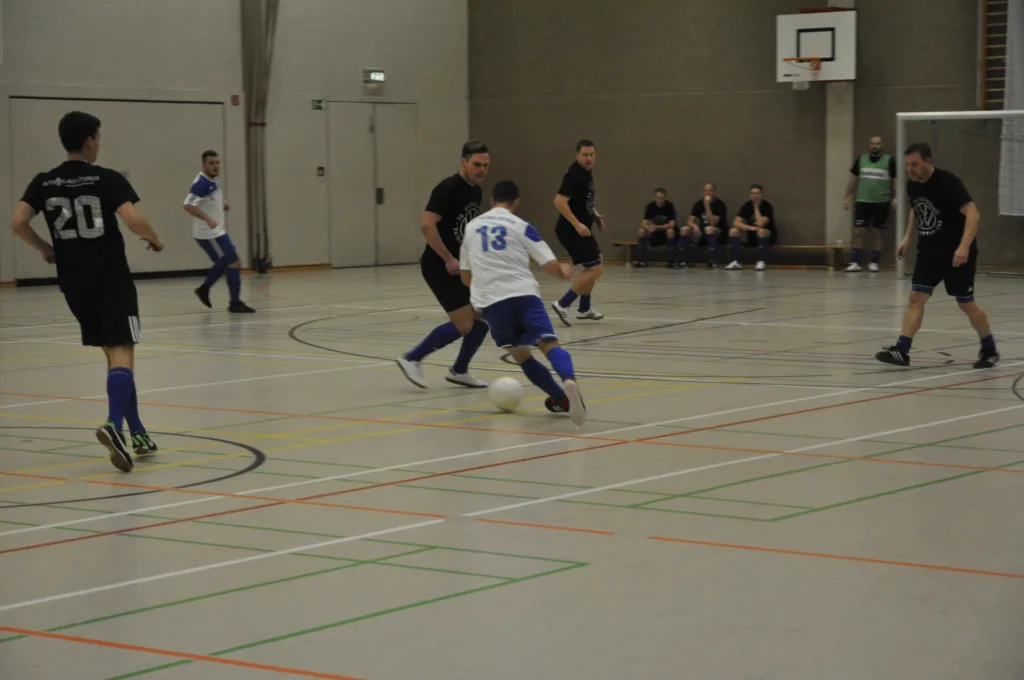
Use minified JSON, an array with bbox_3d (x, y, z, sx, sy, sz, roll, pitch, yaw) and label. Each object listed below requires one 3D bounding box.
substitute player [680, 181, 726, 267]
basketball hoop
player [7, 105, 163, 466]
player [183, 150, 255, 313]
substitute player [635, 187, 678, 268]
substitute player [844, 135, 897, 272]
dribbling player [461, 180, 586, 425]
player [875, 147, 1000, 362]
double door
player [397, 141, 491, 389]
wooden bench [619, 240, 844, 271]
[{"bbox_3d":[2.727,-1.624,35.200,0.580,1.224,0.750,2,5,32],"label":"substitute player"},{"bbox_3d":[3.902,-3.549,33.178,0.470,0.423,0.600,3,5,36],"label":"basketball hoop"},{"bbox_3d":[-2.302,-0.289,13.400,0.740,1.863,0.620,1,5,23],"label":"player"},{"bbox_3d":[-3.111,-1.146,26.200,0.700,1.683,0.580,3,5,35],"label":"player"},{"bbox_3d":[2.093,-1.620,35.800,0.570,1.137,0.720,1,5,22],"label":"substitute player"},{"bbox_3d":[4.932,-1.858,34.000,0.680,1.842,0.380,1,4,15],"label":"substitute player"},{"bbox_3d":[0.072,-0.260,15.500,0.780,1.464,0.850,0,4,8],"label":"dribbling player"},{"bbox_3d":[3.254,-0.646,18.900,0.700,1.688,0.760,4,6,45],"label":"player"},{"bbox_3d":[-2.028,-2.292,36.626,0.100,2.410,2.000,3,5,36],"label":"double door"},{"bbox_3d":[-0.485,-0.537,17.500,0.600,1.726,0.720,-4,6,-42],"label":"player"},{"bbox_3d":[3.077,-1.171,35.120,3.960,0.330,0.280,3,5,36],"label":"wooden bench"}]

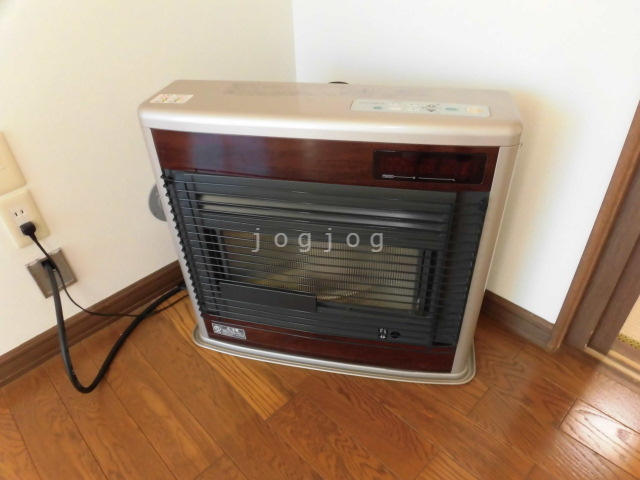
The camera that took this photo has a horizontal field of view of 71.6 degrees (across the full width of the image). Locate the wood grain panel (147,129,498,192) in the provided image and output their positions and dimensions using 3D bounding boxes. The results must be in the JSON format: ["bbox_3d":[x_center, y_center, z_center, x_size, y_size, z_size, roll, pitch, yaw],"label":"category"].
[{"bbox_3d":[-0.011,-0.137,0.752,0.600,0.083,0.025,5,37,11],"label":"wood grain panel"}]

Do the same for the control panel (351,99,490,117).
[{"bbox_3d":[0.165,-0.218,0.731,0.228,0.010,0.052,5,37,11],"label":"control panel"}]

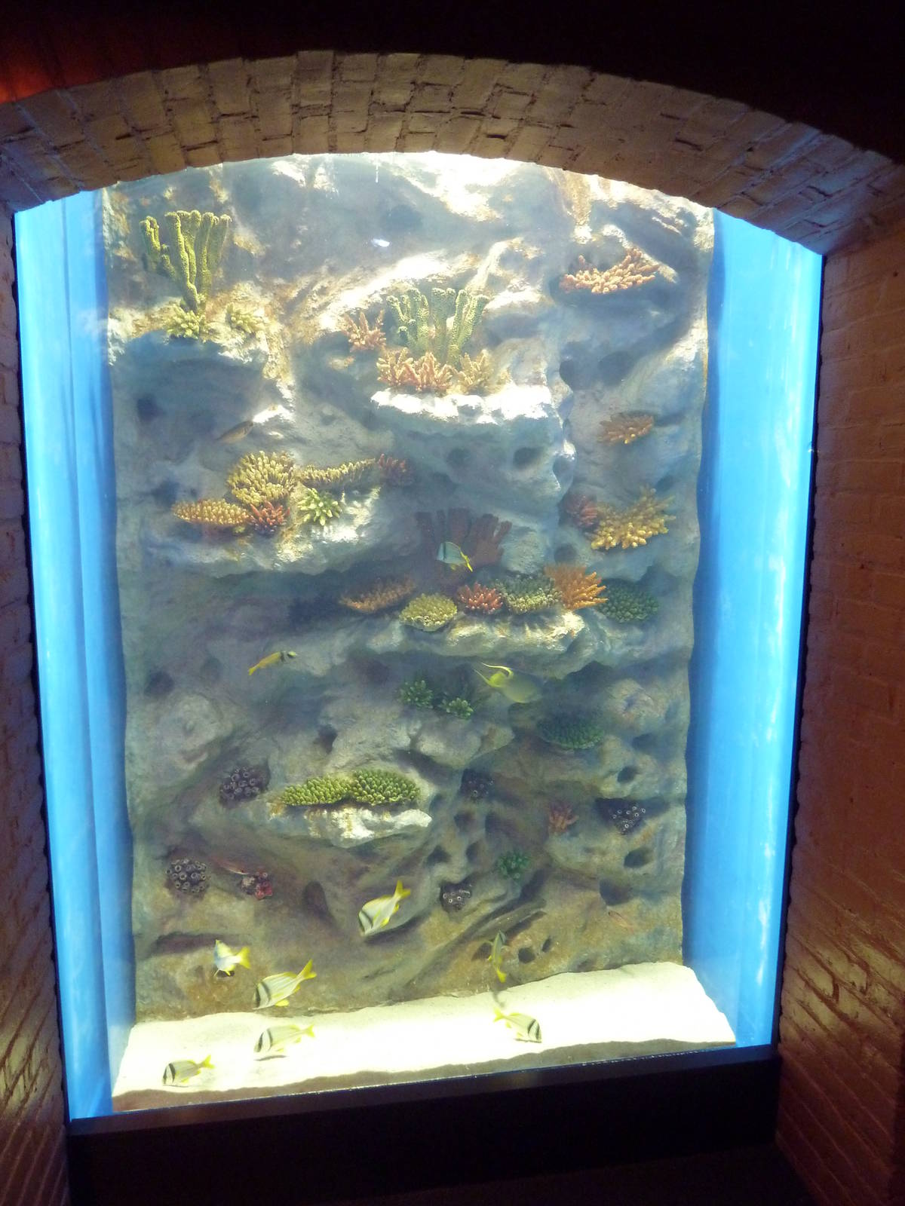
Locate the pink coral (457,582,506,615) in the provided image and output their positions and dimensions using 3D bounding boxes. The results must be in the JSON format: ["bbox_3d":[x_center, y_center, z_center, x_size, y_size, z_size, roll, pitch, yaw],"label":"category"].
[{"bbox_3d":[0.067,-0.011,2.103,0.108,0.071,0.090,-1,8,-9],"label":"pink coral"}]

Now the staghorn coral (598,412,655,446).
[{"bbox_3d":[0.427,-0.425,2.136,0.120,0.074,0.085,-1,8,-9],"label":"staghorn coral"}]

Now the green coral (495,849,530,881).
[{"bbox_3d":[0.152,0.664,2.203,0.083,0.074,0.065,-1,8,-9],"label":"green coral"}]

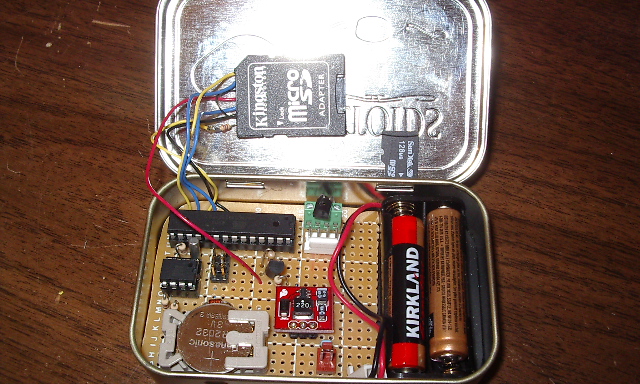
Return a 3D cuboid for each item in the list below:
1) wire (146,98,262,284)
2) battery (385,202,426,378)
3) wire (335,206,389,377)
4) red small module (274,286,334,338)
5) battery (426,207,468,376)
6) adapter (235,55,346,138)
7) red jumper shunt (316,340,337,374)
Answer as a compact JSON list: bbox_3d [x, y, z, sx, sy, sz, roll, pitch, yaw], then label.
[{"bbox_3d":[-0.032,0.000,0.197,0.033,0.013,0.053,0,83,0],"label":"wire"},{"bbox_3d":[0.025,0.028,0.201,0.011,0.011,0.047,3,58,1],"label":"battery"},{"bbox_3d":[0.011,0.026,0.194,0.015,0.008,0.049,3,58,1],"label":"wire"},{"bbox_3d":[-0.004,0.032,0.189,0.016,0.007,0.013,3,58,1],"label":"red small module"},{"bbox_3d":[0.036,0.027,0.202,0.011,0.011,0.046,3,58,1],"label":"battery"},{"bbox_3d":[-0.008,-0.028,0.205,0.032,0.002,0.024,-1,94,-1],"label":"adapter"},{"bbox_3d":[0.002,0.044,0.185,0.005,0.003,0.009,3,57,0],"label":"red jumper shunt"}]

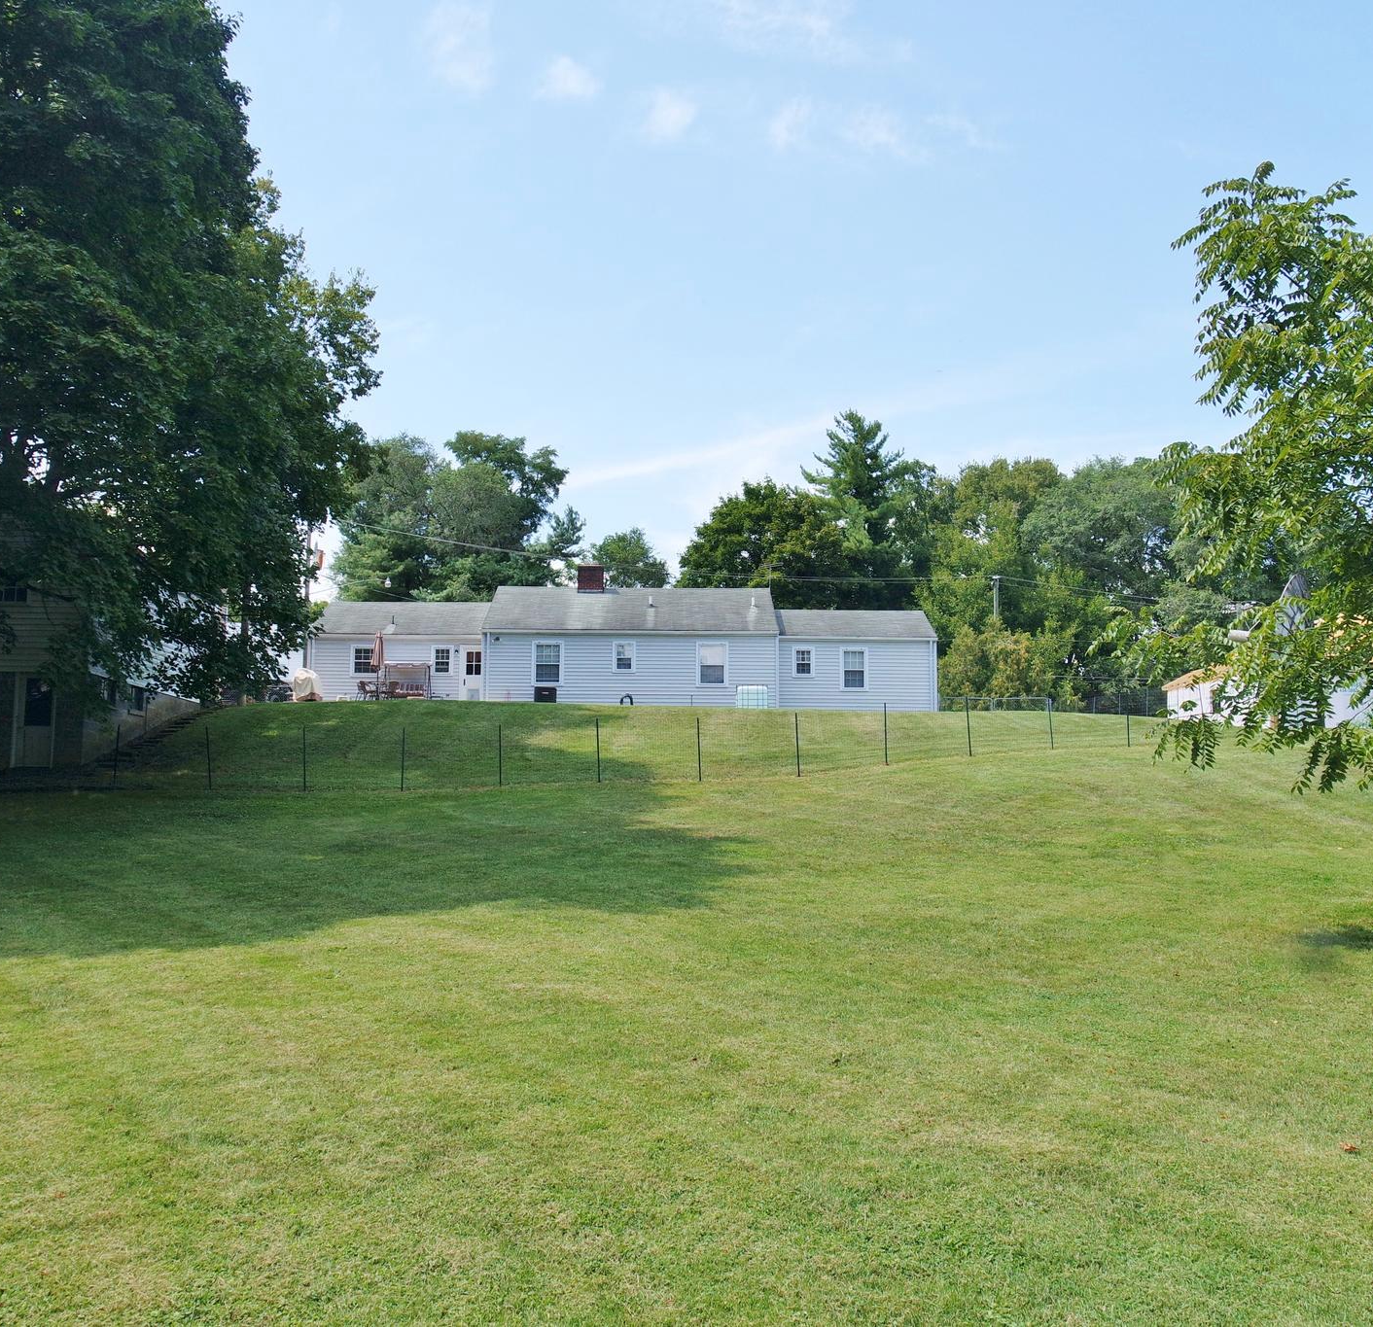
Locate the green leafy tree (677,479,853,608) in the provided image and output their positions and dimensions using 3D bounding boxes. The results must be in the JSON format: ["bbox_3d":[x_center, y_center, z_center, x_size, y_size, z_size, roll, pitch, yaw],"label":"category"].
[{"bbox_3d":[4.071,-3.231,69.586,9.270,12.770,9.270,0,-4,-1],"label":"green leafy tree"}]

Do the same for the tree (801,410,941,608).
[{"bbox_3d":[10.788,-5.572,77.399,8.230,18.520,8.230,0,-4,-1],"label":"tree"}]

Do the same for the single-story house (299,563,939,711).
[{"bbox_3d":[-2.380,-0.947,51.546,22.810,5.800,8.300,0,-4,-1],"label":"single-story house"}]

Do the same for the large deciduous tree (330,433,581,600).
[{"bbox_3d":[-13.008,-4.726,73.478,14.230,16.080,14.230,0,-4,-1],"label":"large deciduous tree"}]

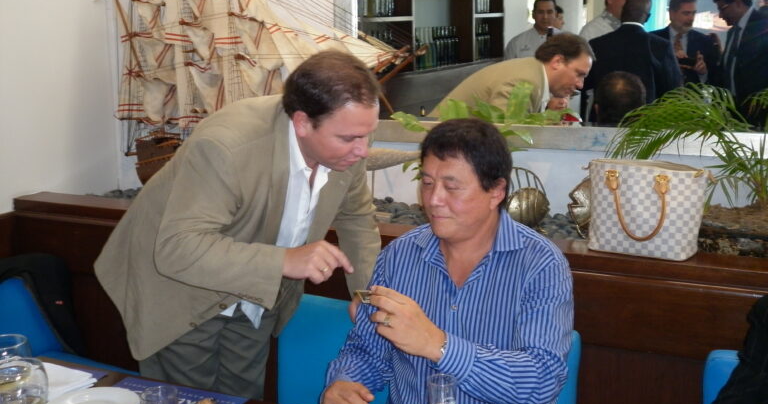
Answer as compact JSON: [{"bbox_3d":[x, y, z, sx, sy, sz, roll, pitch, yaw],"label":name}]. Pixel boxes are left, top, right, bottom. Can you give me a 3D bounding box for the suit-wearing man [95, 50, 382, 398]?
[{"bbox_3d":[-0.345,0.393,2.247,0.503,1.555,0.844,-12,16,-38],"label":"suit-wearing man"}]

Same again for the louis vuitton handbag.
[{"bbox_3d":[0.701,0.008,2.315,0.295,0.240,0.160,6,15,30],"label":"louis vuitton handbag"}]

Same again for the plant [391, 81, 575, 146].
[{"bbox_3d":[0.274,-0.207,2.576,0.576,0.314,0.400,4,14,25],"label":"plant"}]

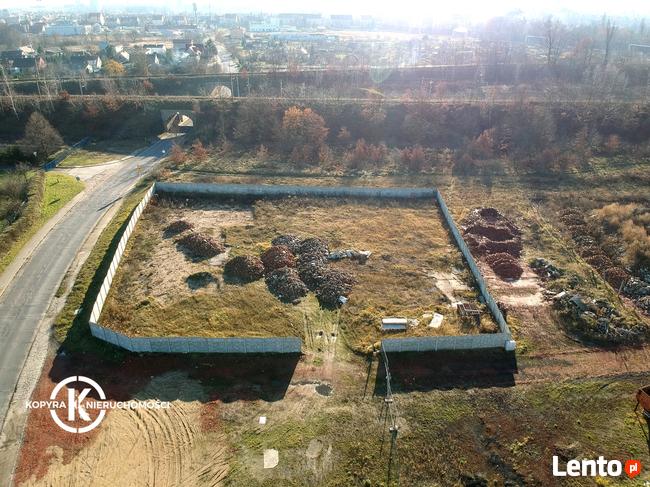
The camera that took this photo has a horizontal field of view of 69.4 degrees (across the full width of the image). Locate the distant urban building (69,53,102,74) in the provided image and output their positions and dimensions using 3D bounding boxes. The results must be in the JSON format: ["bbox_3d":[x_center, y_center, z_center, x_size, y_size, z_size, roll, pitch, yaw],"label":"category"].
[{"bbox_3d":[-131.030,-98.380,257.450,11.420,9.060,9.500,0,27,0],"label":"distant urban building"}]

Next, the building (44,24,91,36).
[{"bbox_3d":[-316.150,-262.190,577.440,41.290,12.400,25.000,0,27,0],"label":"building"}]

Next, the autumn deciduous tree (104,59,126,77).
[{"bbox_3d":[-111.470,-93.400,249.340,9.000,7.500,9.000,0,27,0],"label":"autumn deciduous tree"}]

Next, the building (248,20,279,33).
[{"bbox_3d":[-85.970,-306.840,663.960,39.770,13.950,16.000,0,27,0],"label":"building"}]

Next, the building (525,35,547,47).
[{"bbox_3d":[195.970,-188.210,436.140,13.350,8.000,9.000,0,27,0],"label":"building"}]

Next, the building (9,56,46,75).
[{"bbox_3d":[-162.910,-97.690,257.790,13.360,7.510,9.500,0,27,0],"label":"building"}]

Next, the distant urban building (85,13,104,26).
[{"bbox_3d":[-391.350,-380.570,800.690,20.170,22.030,13.000,0,27,0],"label":"distant urban building"}]

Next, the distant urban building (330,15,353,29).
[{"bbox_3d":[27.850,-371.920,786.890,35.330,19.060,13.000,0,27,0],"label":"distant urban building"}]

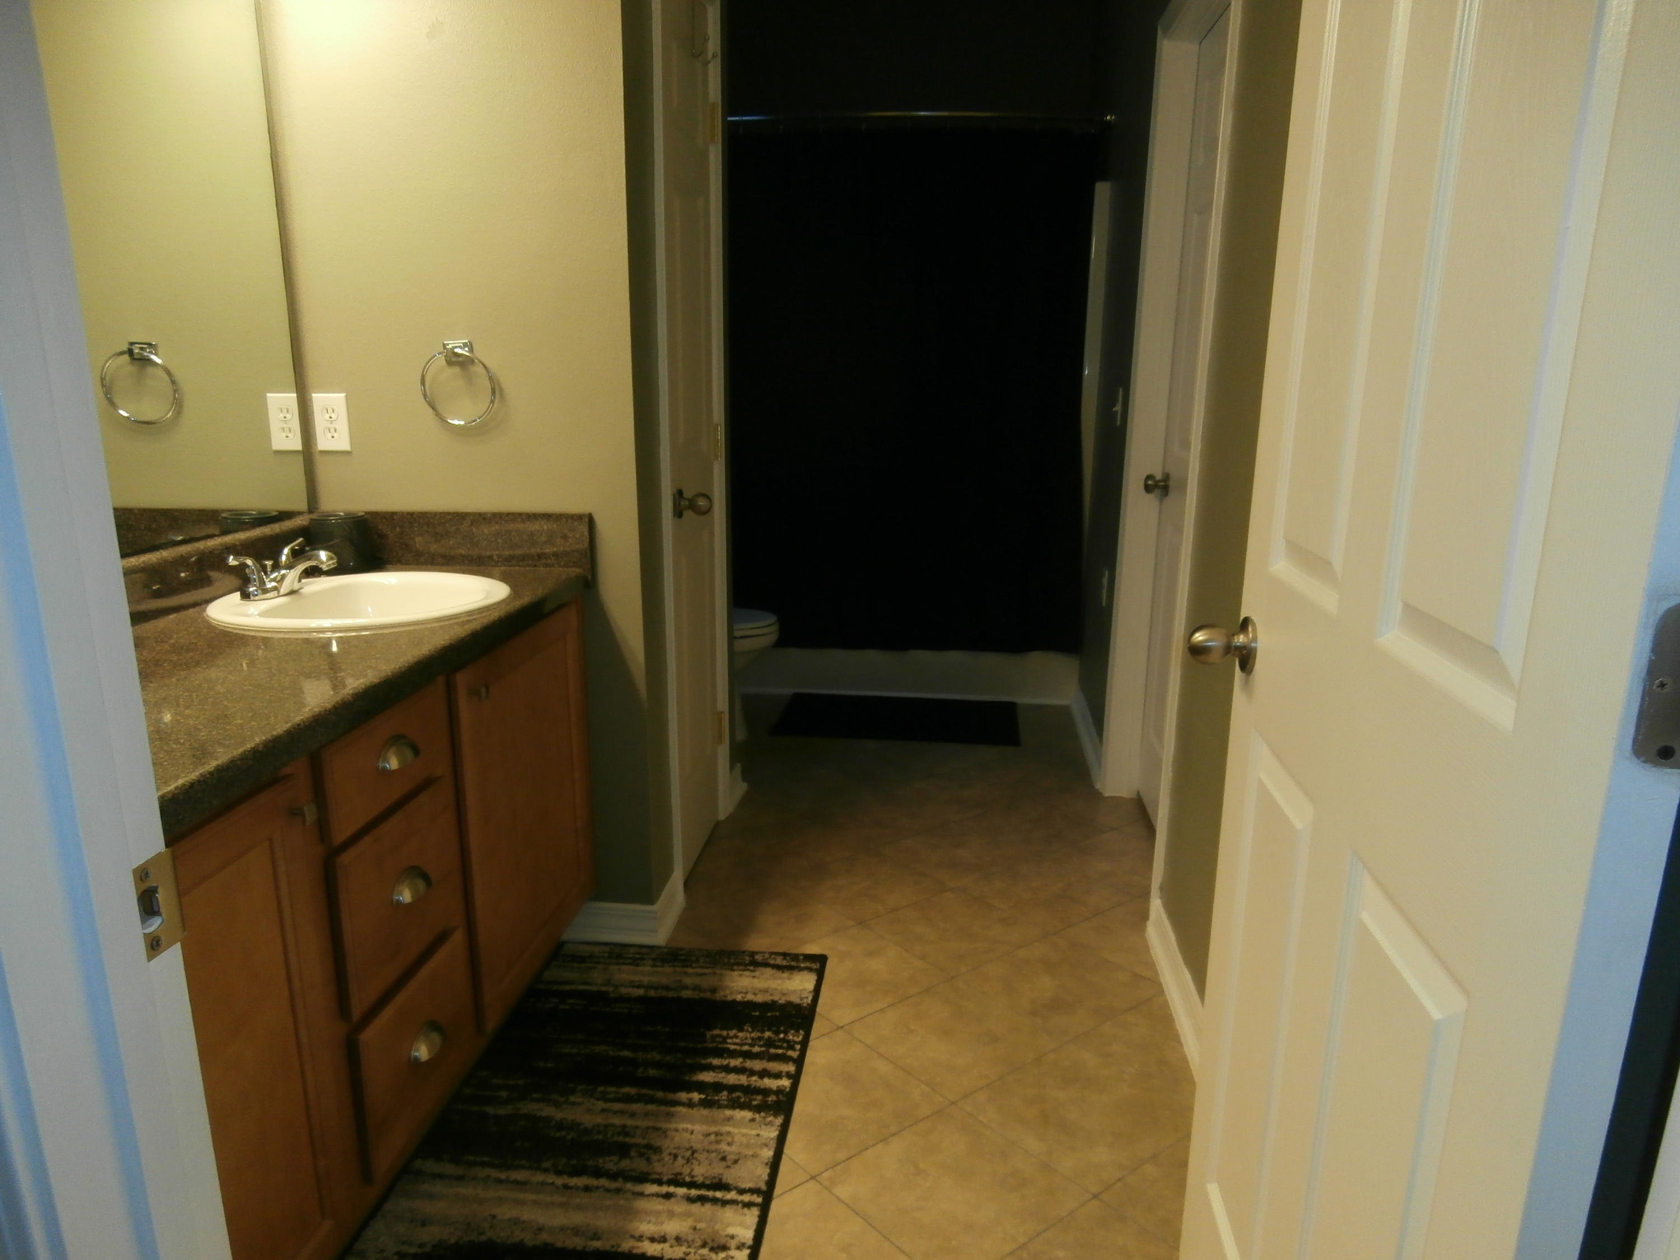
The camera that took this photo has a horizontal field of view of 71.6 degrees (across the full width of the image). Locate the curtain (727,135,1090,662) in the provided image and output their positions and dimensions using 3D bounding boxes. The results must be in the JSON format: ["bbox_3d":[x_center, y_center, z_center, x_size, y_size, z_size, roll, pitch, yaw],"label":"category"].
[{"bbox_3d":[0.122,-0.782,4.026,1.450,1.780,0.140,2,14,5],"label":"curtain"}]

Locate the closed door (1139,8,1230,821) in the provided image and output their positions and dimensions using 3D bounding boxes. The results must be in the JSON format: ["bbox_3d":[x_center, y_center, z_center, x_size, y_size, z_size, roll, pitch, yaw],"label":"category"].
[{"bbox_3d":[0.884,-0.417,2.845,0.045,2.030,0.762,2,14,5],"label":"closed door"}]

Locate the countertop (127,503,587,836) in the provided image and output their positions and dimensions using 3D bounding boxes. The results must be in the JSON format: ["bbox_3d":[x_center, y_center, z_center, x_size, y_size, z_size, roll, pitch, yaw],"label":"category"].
[{"bbox_3d":[-0.900,0.010,1.702,0.575,0.165,1.430,2,14,7],"label":"countertop"}]

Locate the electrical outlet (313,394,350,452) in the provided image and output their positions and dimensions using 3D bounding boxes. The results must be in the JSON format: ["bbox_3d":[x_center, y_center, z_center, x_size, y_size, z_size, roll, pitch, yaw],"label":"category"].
[{"bbox_3d":[-1.025,-0.419,2.352,0.071,0.115,0.010,2,14,5],"label":"electrical outlet"}]

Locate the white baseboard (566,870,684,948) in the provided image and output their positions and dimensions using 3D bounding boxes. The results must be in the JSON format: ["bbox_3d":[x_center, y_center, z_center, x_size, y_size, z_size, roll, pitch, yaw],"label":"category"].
[{"bbox_3d":[-0.486,0.623,2.652,0.225,0.096,0.195,2,14,5],"label":"white baseboard"}]

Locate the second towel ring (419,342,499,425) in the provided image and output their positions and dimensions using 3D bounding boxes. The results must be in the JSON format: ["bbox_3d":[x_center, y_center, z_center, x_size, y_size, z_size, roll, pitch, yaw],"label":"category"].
[{"bbox_3d":[-0.745,-0.483,2.279,0.147,0.165,0.065,2,14,5],"label":"second towel ring"}]

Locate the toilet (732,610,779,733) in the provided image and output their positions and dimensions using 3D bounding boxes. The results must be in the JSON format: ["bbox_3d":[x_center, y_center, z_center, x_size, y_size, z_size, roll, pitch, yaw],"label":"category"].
[{"bbox_3d":[-0.565,-0.006,3.823,0.740,0.750,0.420,2,14,5],"label":"toilet"}]

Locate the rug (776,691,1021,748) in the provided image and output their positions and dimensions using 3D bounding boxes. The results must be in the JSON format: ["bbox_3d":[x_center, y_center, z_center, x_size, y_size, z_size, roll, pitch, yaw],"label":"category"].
[{"bbox_3d":[0.212,0.308,4.128,0.834,0.012,0.486,2,14,5],"label":"rug"}]

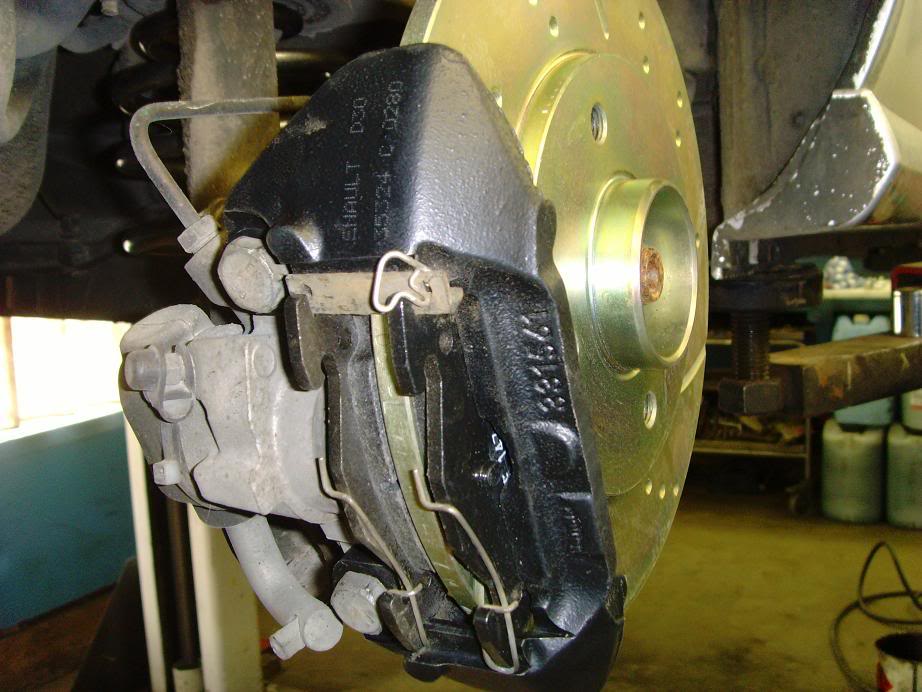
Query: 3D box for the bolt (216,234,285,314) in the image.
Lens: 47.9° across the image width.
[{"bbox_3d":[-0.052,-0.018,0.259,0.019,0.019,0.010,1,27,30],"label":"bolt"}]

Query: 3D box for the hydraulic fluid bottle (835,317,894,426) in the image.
[{"bbox_3d":[1.532,0.093,3.950,0.215,0.385,0.235,1,10,20],"label":"hydraulic fluid bottle"}]

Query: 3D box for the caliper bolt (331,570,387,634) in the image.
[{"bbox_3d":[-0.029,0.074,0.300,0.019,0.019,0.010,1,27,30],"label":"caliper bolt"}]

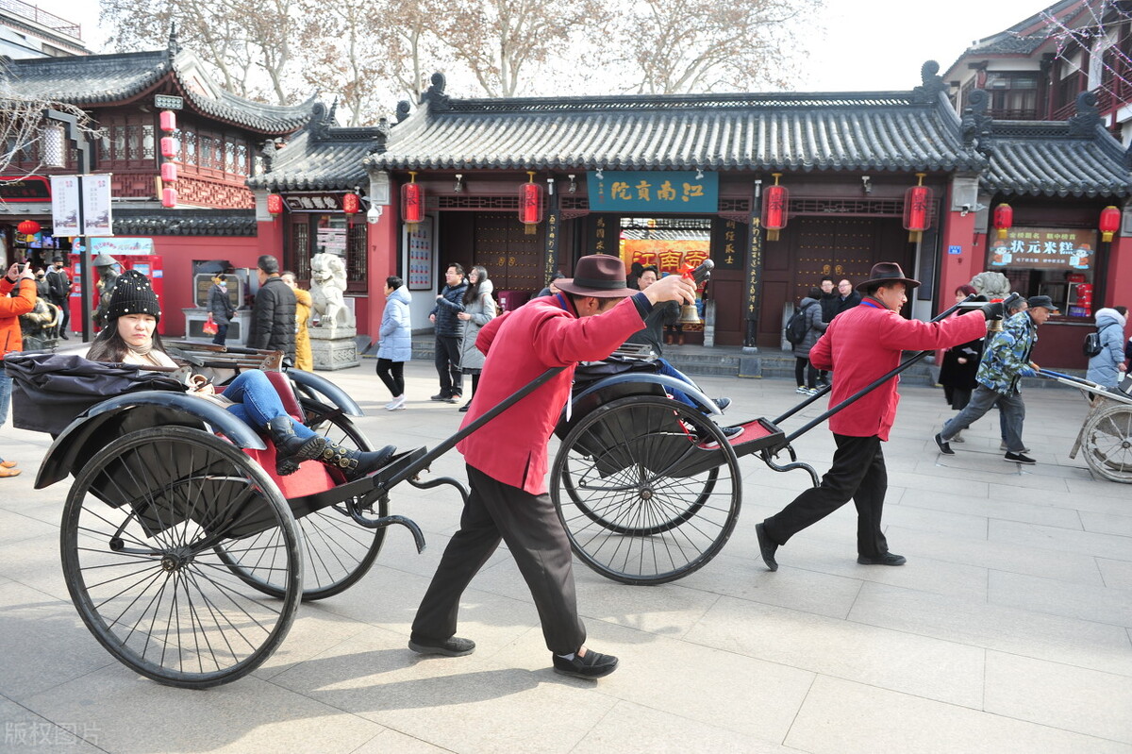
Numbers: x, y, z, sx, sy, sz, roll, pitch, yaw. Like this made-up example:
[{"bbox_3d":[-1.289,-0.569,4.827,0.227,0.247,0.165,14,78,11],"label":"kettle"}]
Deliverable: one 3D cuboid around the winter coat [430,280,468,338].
[{"bbox_3d":[-1.456,-0.856,10.300,0.420,0.740,0.550,-3,8,-37],"label":"winter coat"}]

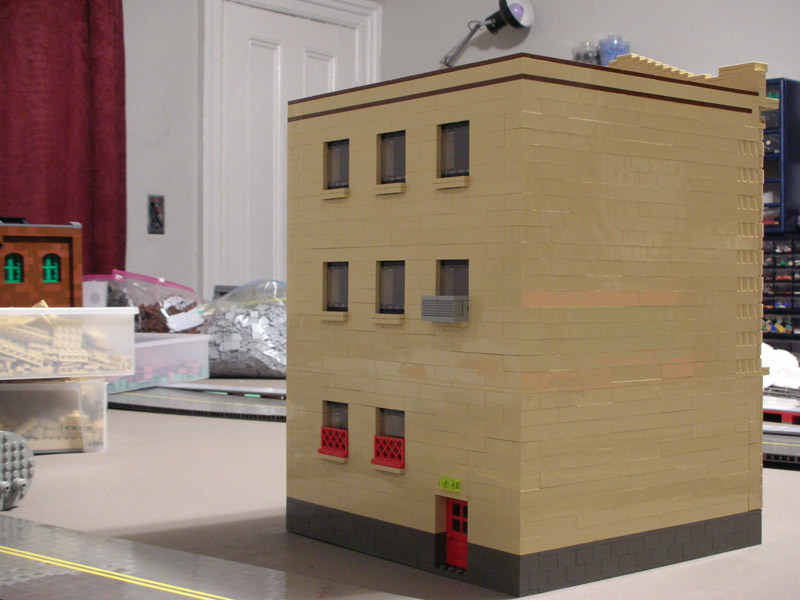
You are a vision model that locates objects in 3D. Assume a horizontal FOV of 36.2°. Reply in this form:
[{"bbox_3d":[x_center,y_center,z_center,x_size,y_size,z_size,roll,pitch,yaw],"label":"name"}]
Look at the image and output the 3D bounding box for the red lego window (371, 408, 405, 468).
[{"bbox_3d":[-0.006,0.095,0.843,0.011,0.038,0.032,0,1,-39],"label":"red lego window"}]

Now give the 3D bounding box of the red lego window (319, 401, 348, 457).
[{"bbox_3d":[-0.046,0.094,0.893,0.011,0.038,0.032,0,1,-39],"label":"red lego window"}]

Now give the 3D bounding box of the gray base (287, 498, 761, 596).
[{"bbox_3d":[0.089,0.166,0.920,0.247,0.026,0.256,0,1,-39],"label":"gray base"}]

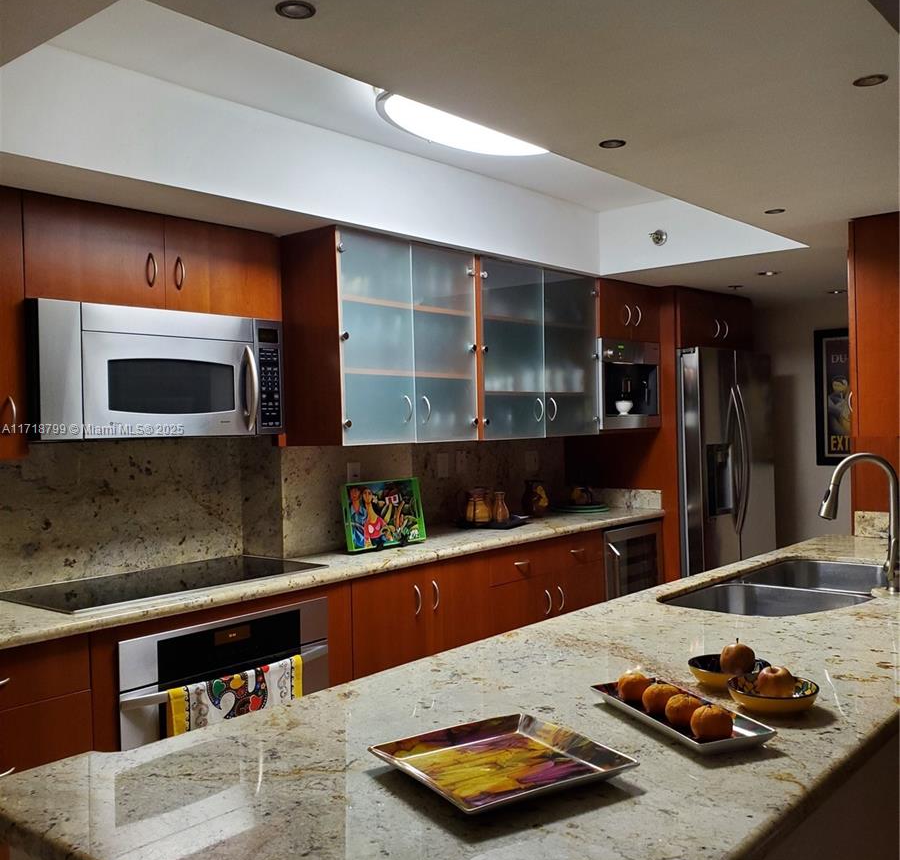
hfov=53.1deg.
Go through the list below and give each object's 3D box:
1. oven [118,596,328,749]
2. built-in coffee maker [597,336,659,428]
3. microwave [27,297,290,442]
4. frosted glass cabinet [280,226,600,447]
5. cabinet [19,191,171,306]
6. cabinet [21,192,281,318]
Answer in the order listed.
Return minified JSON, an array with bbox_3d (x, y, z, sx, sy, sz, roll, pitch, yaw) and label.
[{"bbox_3d":[-0.856,0.933,2.971,0.585,0.698,0.757,-1,1,42],"label":"oven"},{"bbox_3d":[0.826,-0.234,4.808,0.365,0.455,0.592,-1,1,42],"label":"built-in coffee maker"},{"bbox_3d":[-1.034,-0.185,3.111,0.370,0.423,0.915,-1,1,42],"label":"microwave"},{"bbox_3d":[0.060,-0.349,3.964,0.330,0.780,1.720,-1,1,42],"label":"frosted glass cabinet"},{"bbox_3d":[-1.236,-0.556,2.989,0.315,0.326,0.475,-1,1,42],"label":"cabinet"},{"bbox_3d":[-1.075,-0.562,3.171,0.315,0.326,0.962,-1,1,42],"label":"cabinet"}]

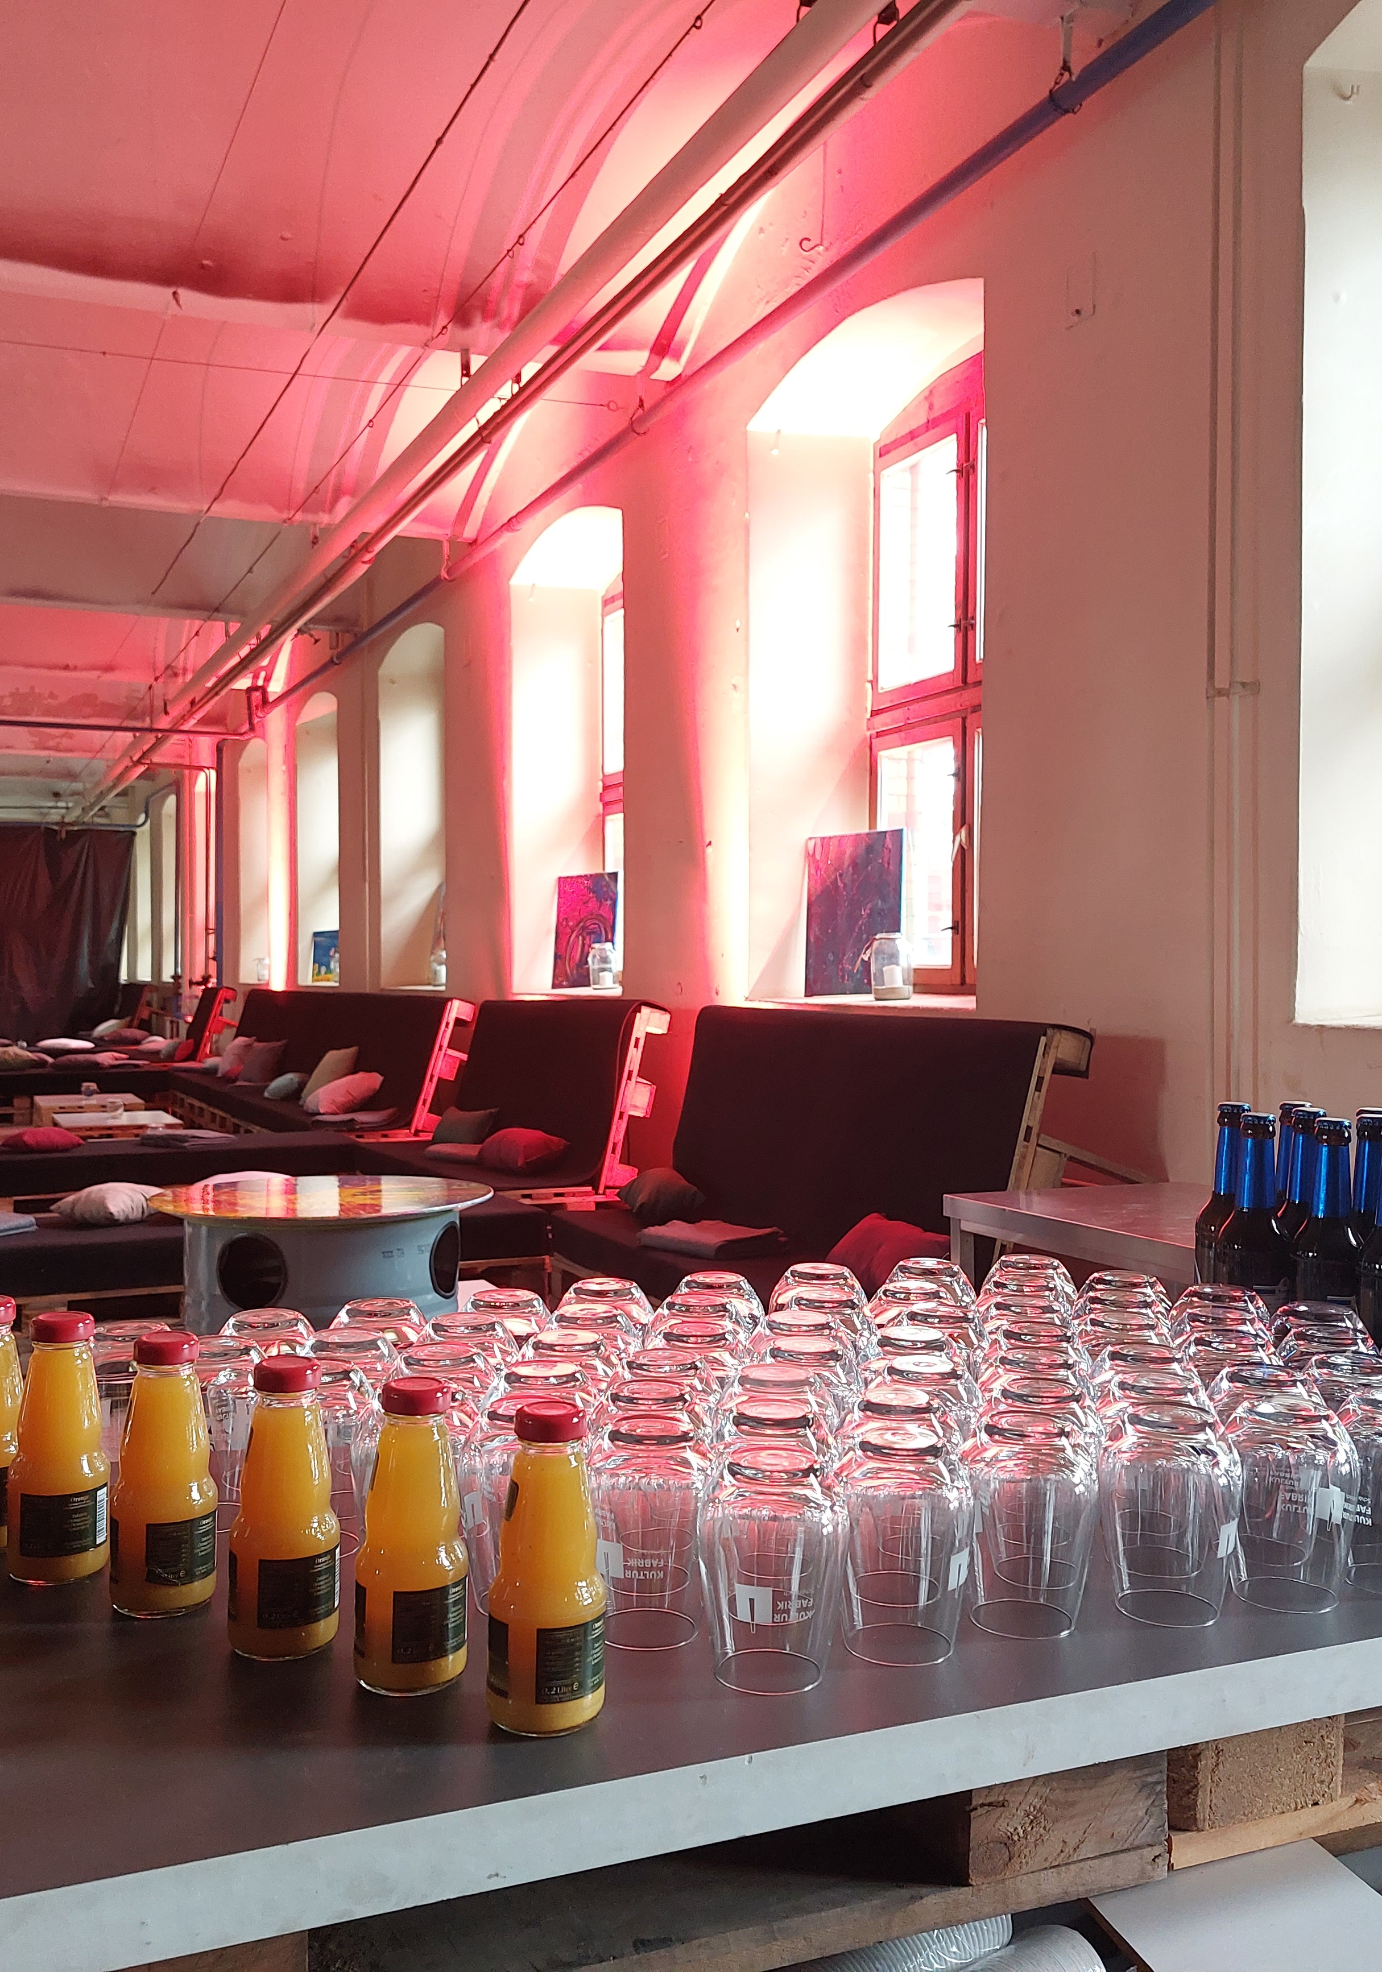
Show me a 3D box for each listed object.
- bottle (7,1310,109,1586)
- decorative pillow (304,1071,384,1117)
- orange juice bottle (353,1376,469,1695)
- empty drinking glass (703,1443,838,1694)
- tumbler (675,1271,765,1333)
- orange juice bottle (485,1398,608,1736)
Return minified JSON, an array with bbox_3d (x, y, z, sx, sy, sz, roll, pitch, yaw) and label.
[{"bbox_3d":[-0.377,0.273,1.088,0.058,0.152,0.058,0,2,-19],"label":"bottle"},{"bbox_3d":[-2.107,0.657,11.100,0.450,0.160,0.450,-30,12,-19],"label":"decorative pillow"},{"bbox_3d":[-0.145,0.282,0.946,0.058,0.152,0.058,1,2,-9],"label":"orange juice bottle"},{"bbox_3d":[0.042,0.304,0.955,0.074,0.114,0.074,1,2,3],"label":"empty drinking glass"},{"bbox_3d":[0.020,0.293,1.470,0.079,0.116,0.079,0,1,0],"label":"tumbler"},{"bbox_3d":[-0.071,0.285,0.903,0.058,0.152,0.058,1,2,-4],"label":"orange juice bottle"}]

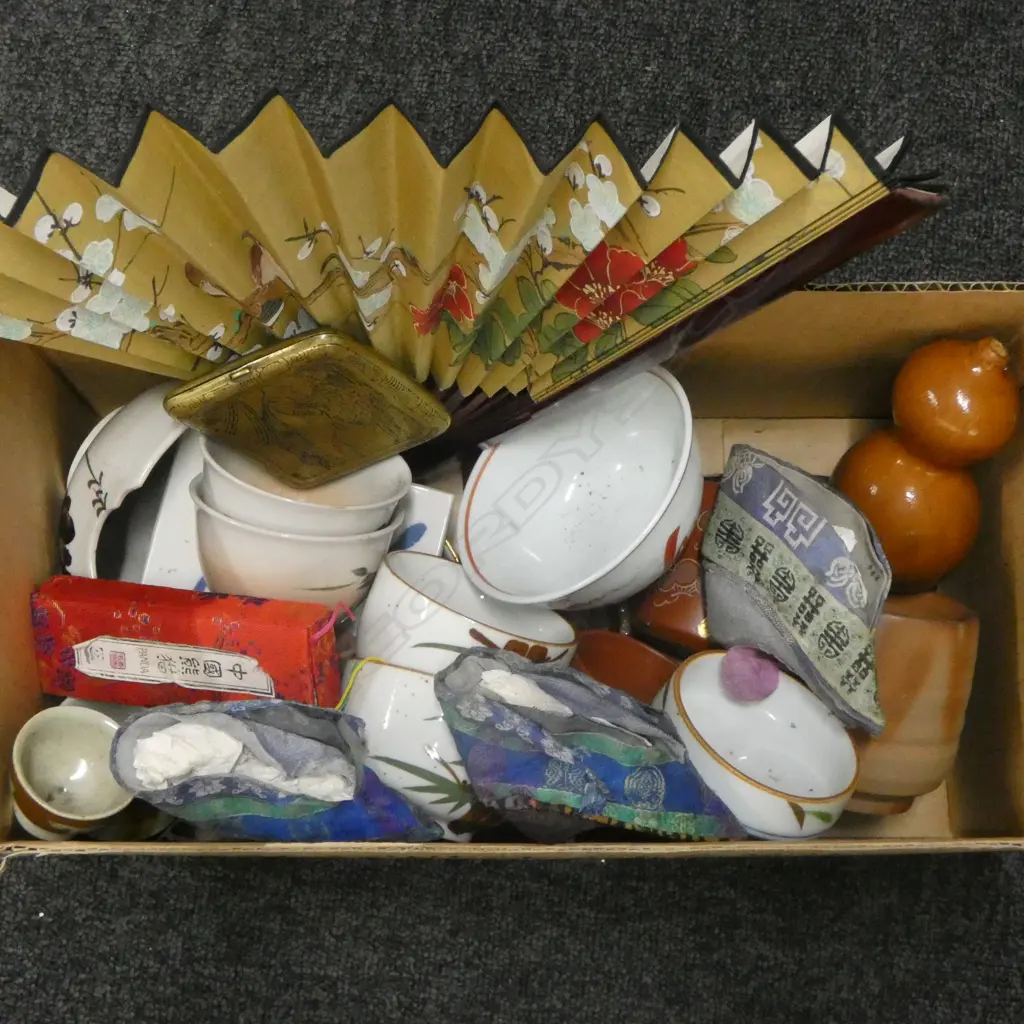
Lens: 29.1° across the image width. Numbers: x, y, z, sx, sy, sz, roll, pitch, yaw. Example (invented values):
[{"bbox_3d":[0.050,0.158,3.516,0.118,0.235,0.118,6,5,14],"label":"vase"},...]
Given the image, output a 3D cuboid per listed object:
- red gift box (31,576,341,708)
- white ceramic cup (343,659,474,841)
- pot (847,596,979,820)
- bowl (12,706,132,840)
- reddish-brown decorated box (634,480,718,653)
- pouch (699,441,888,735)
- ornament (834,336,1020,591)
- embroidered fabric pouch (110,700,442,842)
[{"bbox_3d":[-0.130,0.056,0.790,0.122,0.026,0.043,6,110,18],"label":"red gift box"},{"bbox_3d":[-0.030,0.100,0.810,0.087,0.087,0.067,8,87,0],"label":"white ceramic cup"},{"bbox_3d":[0.159,0.084,0.852,0.070,0.070,0.088,8,99,-1],"label":"pot"},{"bbox_3d":[-0.175,0.108,0.780,0.046,0.038,0.046,9,55,-13],"label":"bowl"},{"bbox_3d":[0.079,0.023,0.850,0.070,0.065,0.070,-8,46,-14],"label":"reddish-brown decorated box"},{"bbox_3d":[0.116,0.035,0.800,0.075,0.032,0.118,-38,83,13],"label":"pouch"},{"bbox_3d":[0.174,-0.021,0.820,0.061,0.061,0.115,14,121,-8],"label":"ornament"},{"bbox_3d":[-0.095,0.099,0.770,0.112,0.070,0.040,4,64,15],"label":"embroidered fabric pouch"}]

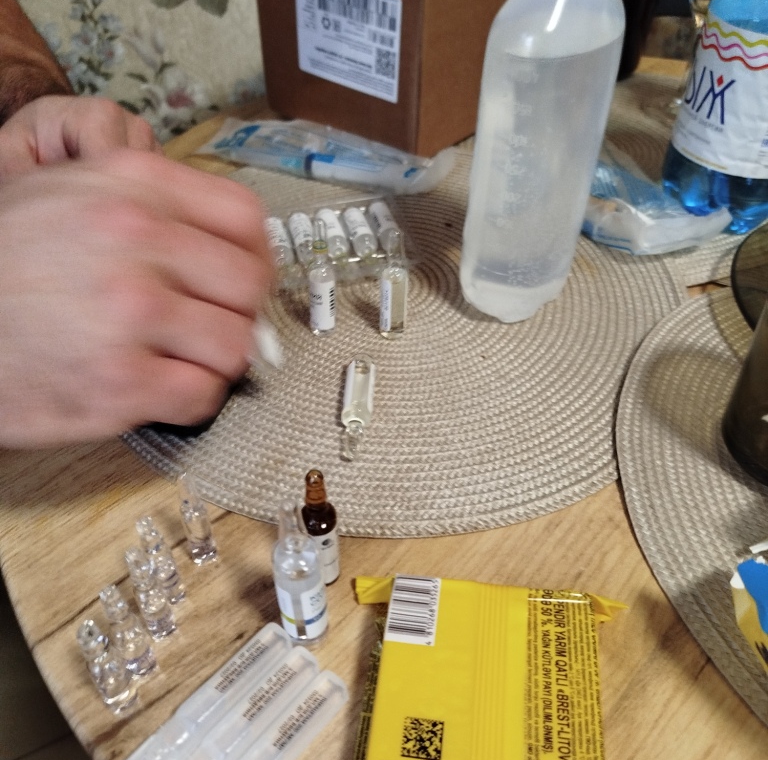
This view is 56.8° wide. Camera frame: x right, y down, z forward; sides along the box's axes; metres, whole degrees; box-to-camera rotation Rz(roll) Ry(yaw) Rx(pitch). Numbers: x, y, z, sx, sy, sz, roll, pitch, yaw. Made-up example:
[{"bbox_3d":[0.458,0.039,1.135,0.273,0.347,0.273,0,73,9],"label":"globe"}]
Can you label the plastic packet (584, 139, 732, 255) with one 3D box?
[{"bbox_3d":[0.172,-0.158,0.550,0.098,0.028,0.162,-21,47,-22],"label":"plastic packet"}]

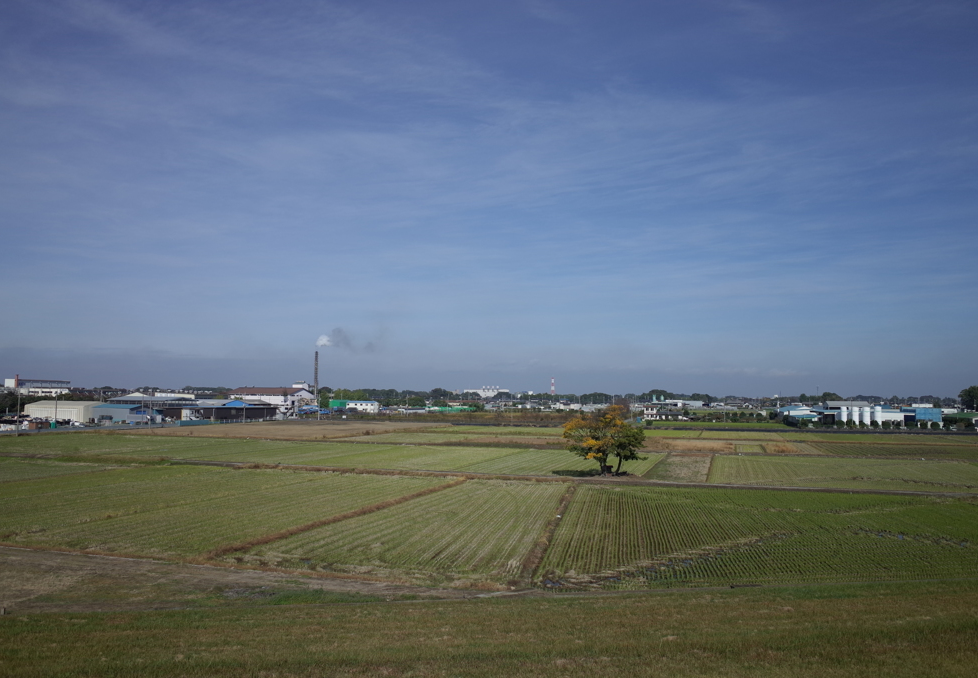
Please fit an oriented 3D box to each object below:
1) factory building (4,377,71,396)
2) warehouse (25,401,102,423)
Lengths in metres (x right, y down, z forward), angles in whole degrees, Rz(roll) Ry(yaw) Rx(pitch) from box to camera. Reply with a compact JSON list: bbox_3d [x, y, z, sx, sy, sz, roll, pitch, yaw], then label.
[{"bbox_3d":[-252.409,31.243,445.456,8.000,19.750,41.500,0,-4,9],"label":"factory building"},{"bbox_3d":[-162.890,28.190,308.404,30.500,7.800,13.500,-1,-5,21],"label":"warehouse"}]

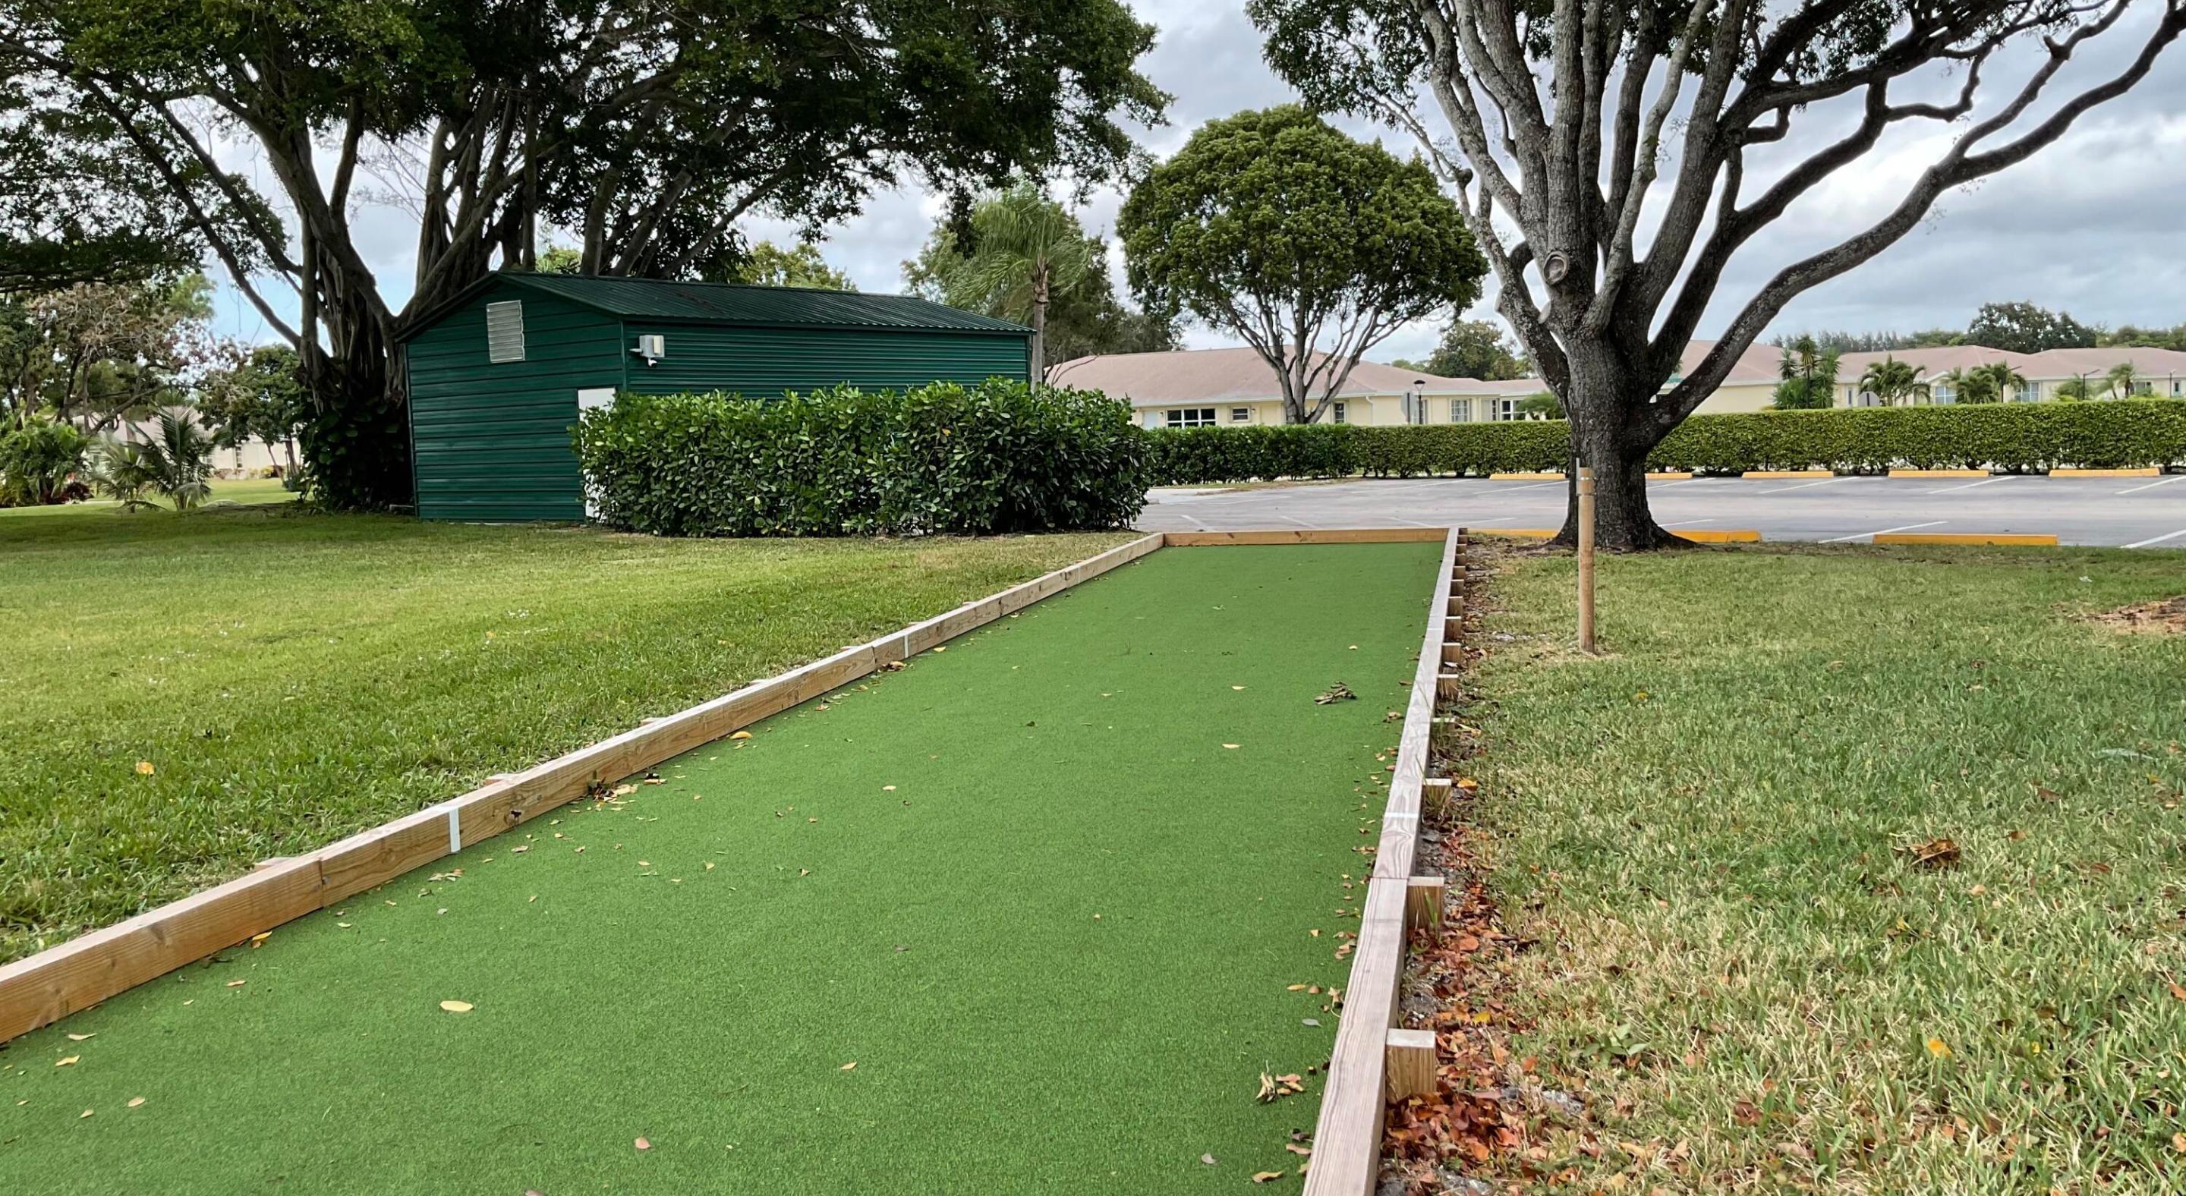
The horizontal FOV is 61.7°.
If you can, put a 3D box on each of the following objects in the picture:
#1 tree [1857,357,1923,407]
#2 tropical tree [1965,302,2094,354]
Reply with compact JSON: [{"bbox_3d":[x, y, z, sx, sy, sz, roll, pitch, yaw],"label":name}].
[{"bbox_3d":[30.474,-7.676,70.053,2.500,3.300,2.400,-2,5,0],"label":"tree"},{"bbox_3d":[70.667,-18.088,138.197,9.800,8.900,9.000,-2,5,0],"label":"tropical tree"}]

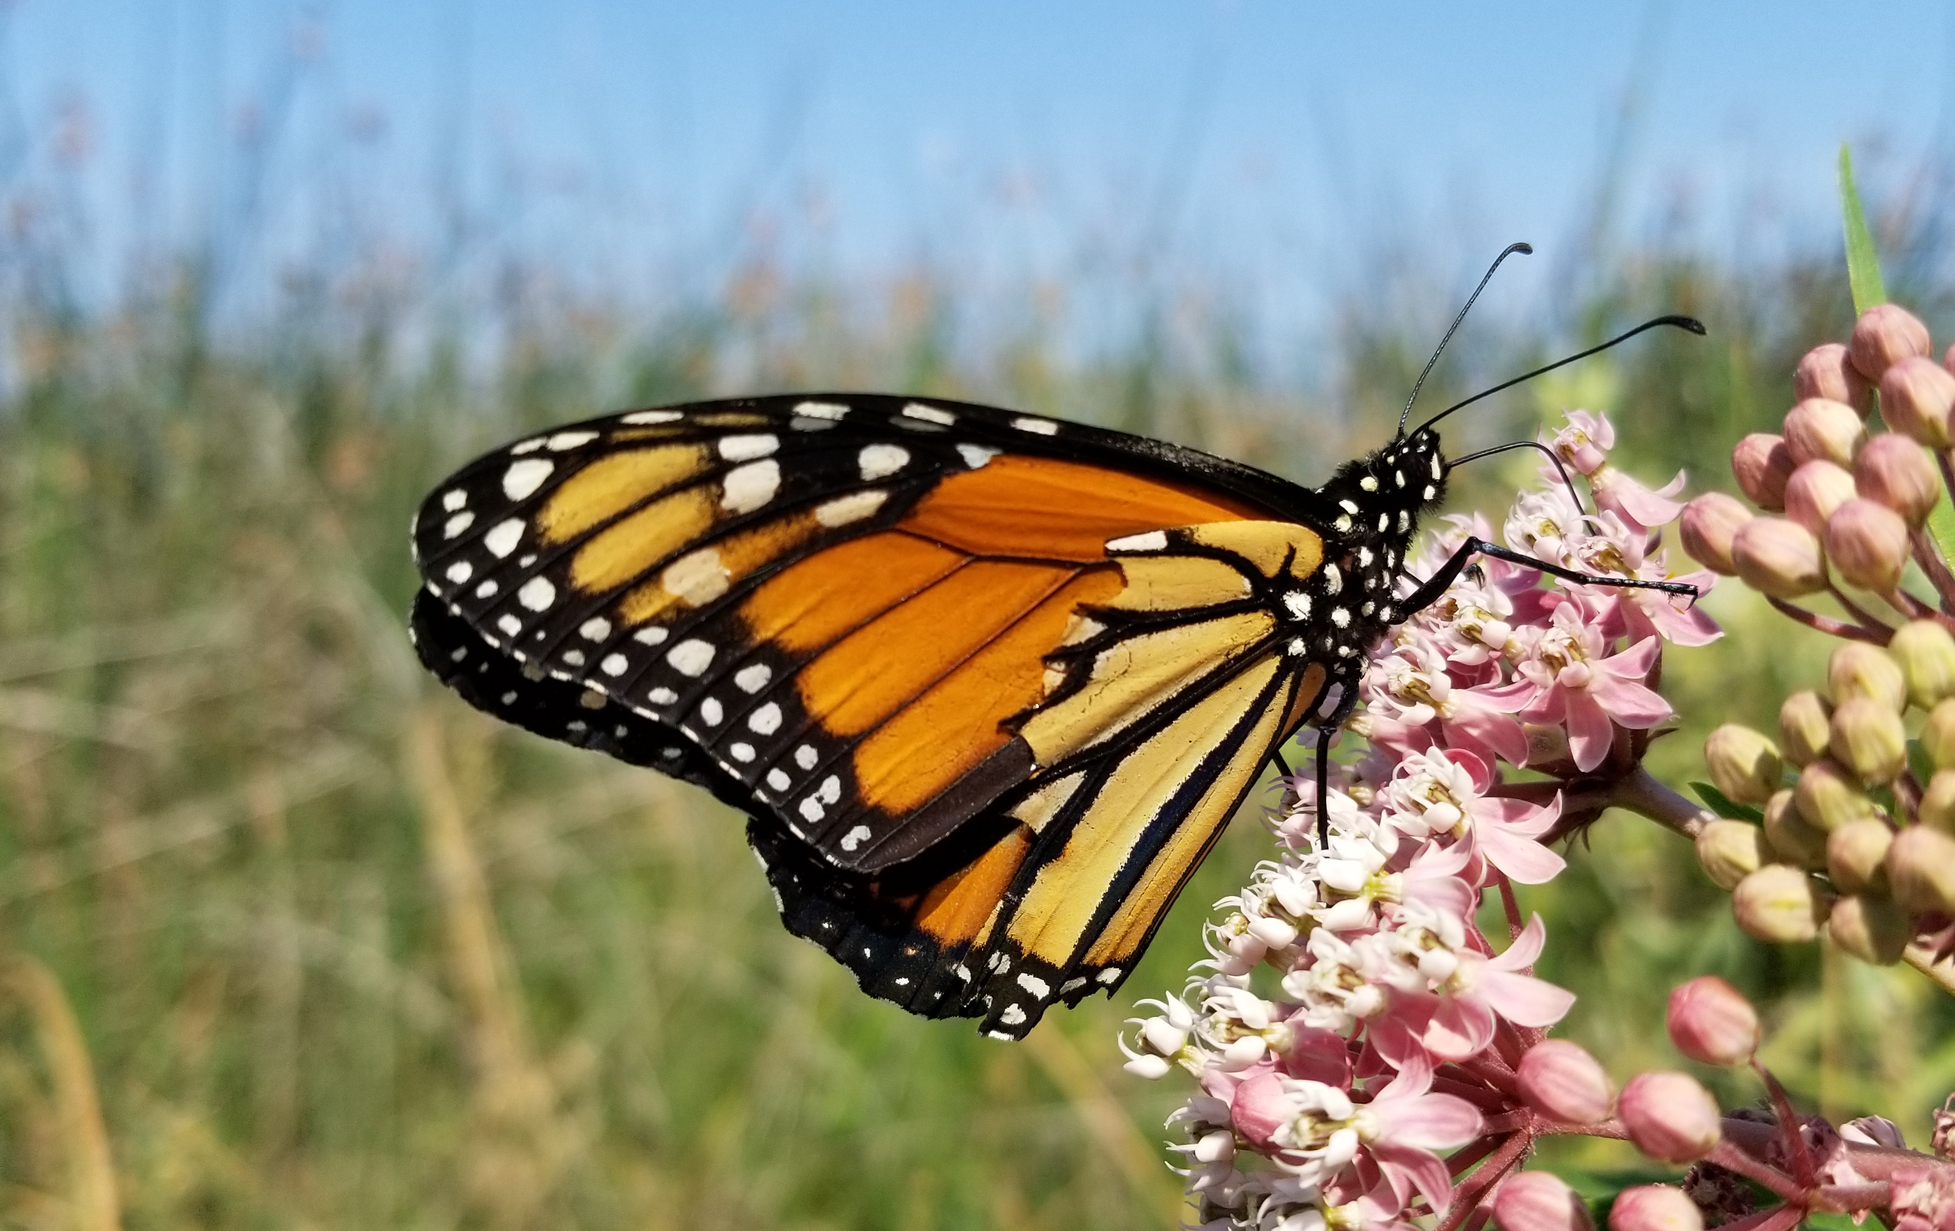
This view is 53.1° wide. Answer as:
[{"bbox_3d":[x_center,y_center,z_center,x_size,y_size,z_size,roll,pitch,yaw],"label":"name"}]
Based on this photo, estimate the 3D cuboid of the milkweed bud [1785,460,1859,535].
[{"bbox_3d":[0.050,-0.007,0.116,0.005,0.004,0.004,43,0,-24],"label":"milkweed bud"}]

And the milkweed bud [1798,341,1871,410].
[{"bbox_3d":[0.049,-0.013,0.112,0.005,0.004,0.004,40,21,-7],"label":"milkweed bud"}]

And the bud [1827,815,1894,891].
[{"bbox_3d":[0.050,0.013,0.110,0.004,0.004,0.004,25,6,-20],"label":"bud"}]

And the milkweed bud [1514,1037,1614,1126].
[{"bbox_3d":[0.034,0.027,0.114,0.006,0.005,0.005,26,0,-12],"label":"milkweed bud"}]

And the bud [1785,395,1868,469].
[{"bbox_3d":[0.048,-0.010,0.110,0.005,0.004,0.004,21,15,-8],"label":"bud"}]

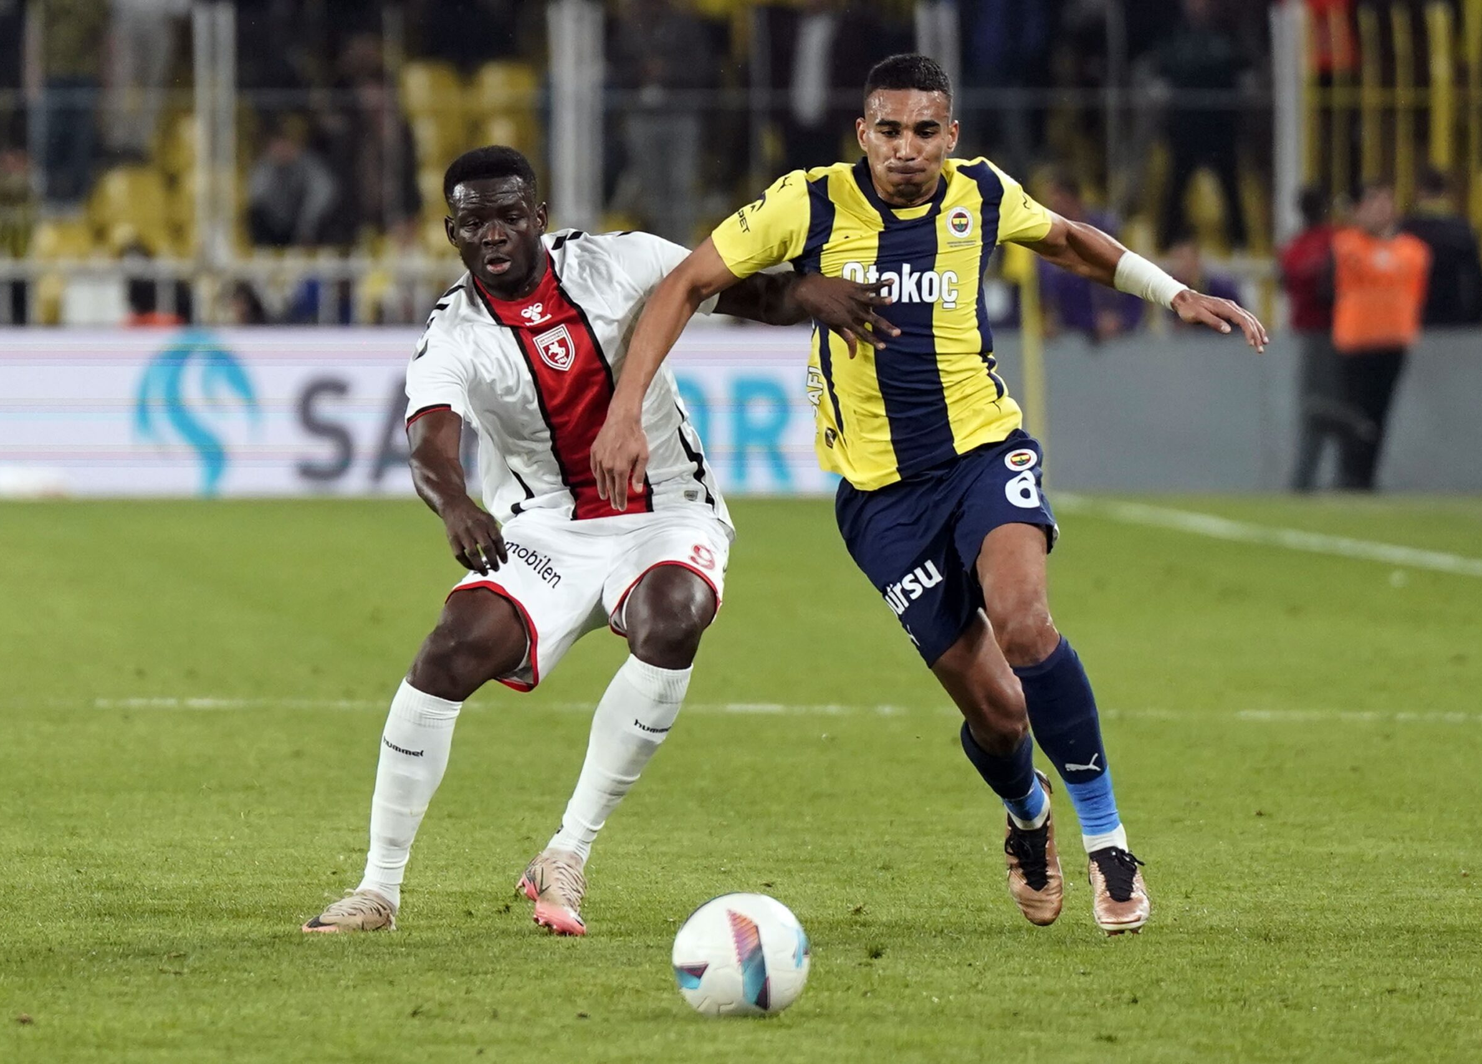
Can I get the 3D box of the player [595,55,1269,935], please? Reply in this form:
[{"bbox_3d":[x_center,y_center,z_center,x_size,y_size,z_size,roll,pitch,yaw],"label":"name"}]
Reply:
[{"bbox_3d":[0.350,-0.065,16.200,1.220,1.620,0.820,0,1,-3],"label":"player"}]

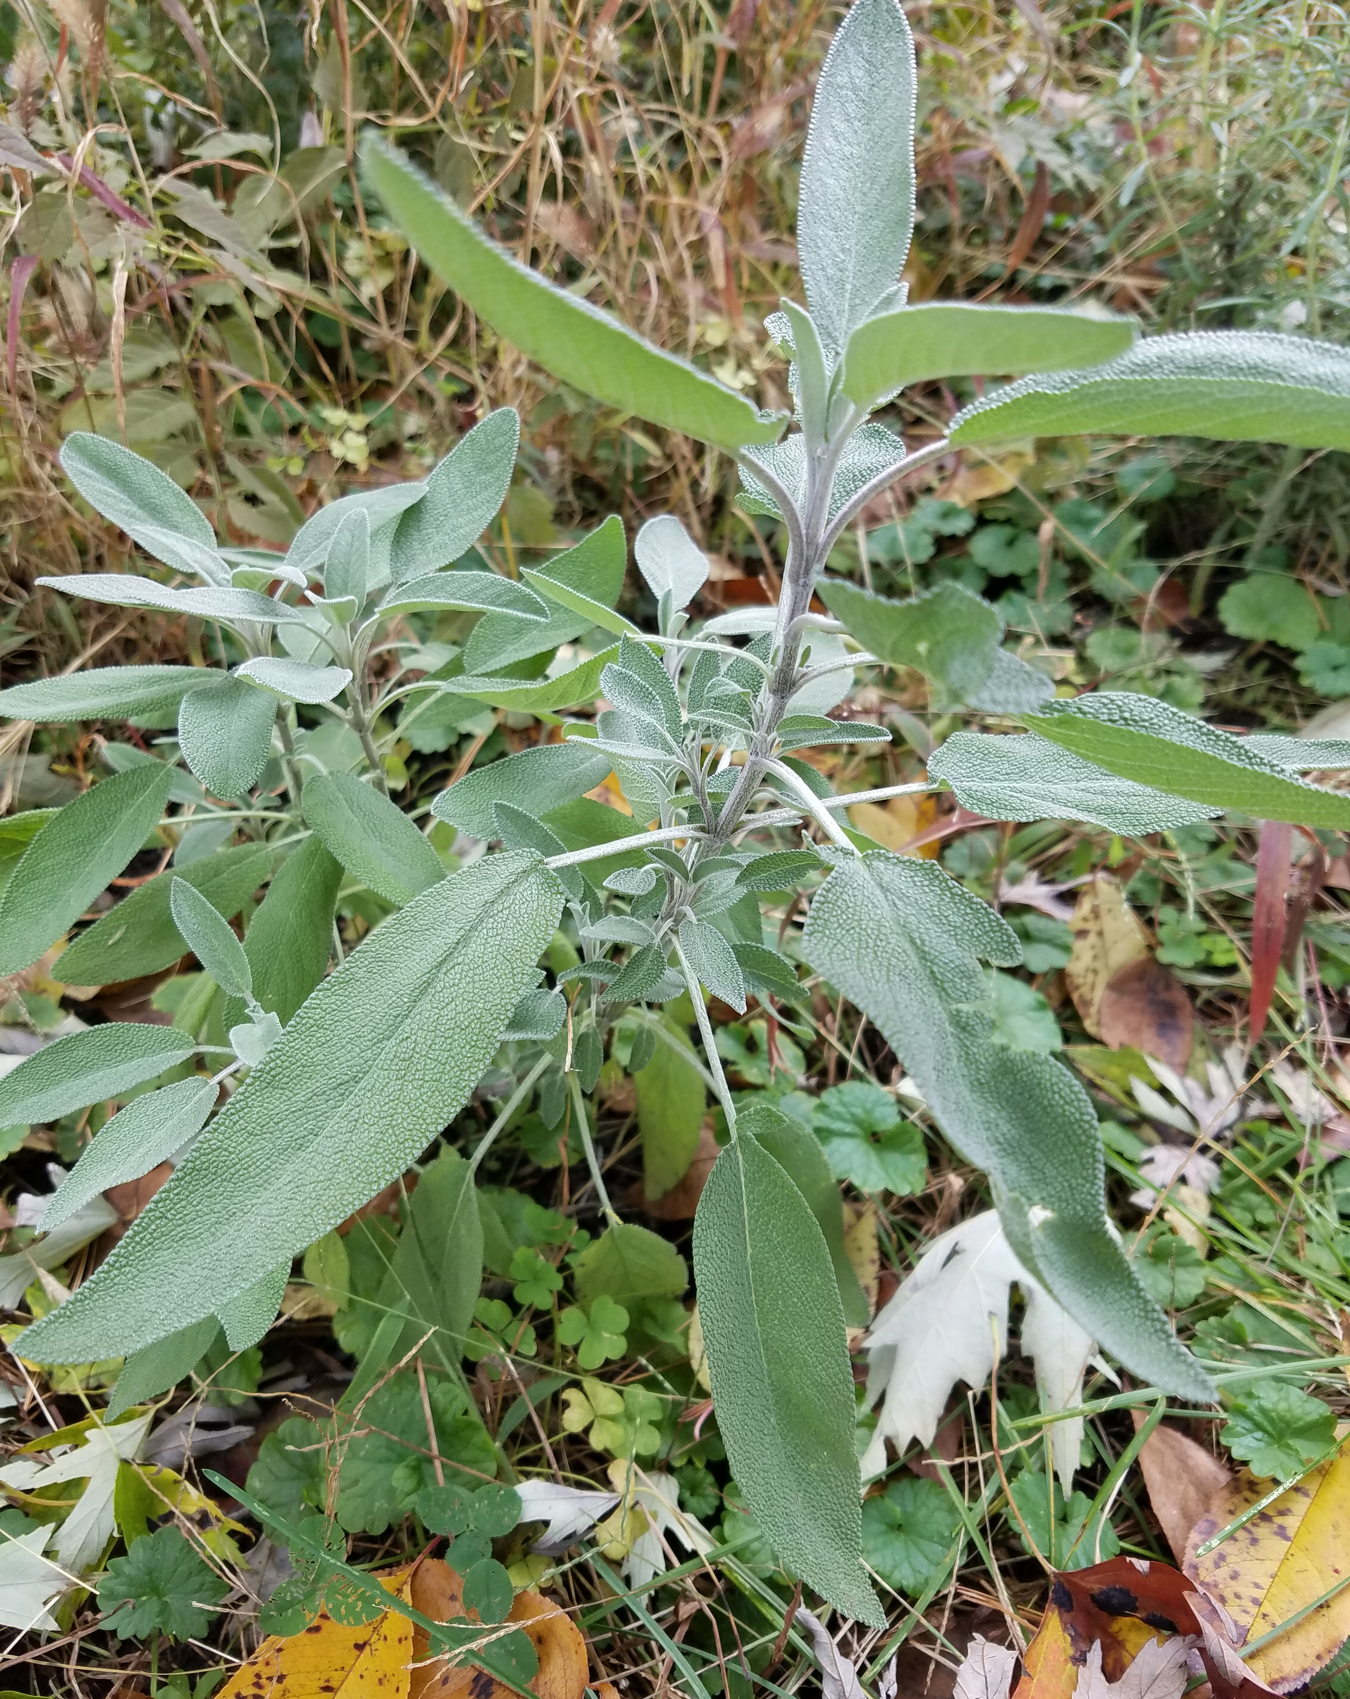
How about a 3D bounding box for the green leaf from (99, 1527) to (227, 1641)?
[{"bbox_3d":[-0.113,0.162,0.298,0.028,0.005,0.022,-6,55,-5],"label":"green leaf"}]

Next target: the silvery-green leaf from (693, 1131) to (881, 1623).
[{"bbox_3d":[0.021,0.108,0.279,0.032,0.014,0.098,-8,78,1],"label":"silvery-green leaf"}]

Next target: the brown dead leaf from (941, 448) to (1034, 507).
[{"bbox_3d":[0.143,-0.171,0.617,0.058,0.013,0.032,-28,53,-22],"label":"brown dead leaf"}]

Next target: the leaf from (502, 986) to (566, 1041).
[{"bbox_3d":[-0.038,0.043,0.342,0.014,0.005,0.026,38,58,25],"label":"leaf"}]

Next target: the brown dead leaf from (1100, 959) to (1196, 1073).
[{"bbox_3d":[0.177,0.062,0.510,0.034,0.009,0.047,-6,52,-5],"label":"brown dead leaf"}]

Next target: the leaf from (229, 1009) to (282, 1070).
[{"bbox_3d":[-0.126,0.057,0.405,0.016,0.007,0.018,34,69,23],"label":"leaf"}]

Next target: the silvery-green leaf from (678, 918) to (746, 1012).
[{"bbox_3d":[0.009,0.026,0.309,0.011,0.004,0.026,-28,68,-21],"label":"silvery-green leaf"}]

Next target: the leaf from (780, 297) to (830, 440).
[{"bbox_3d":[0.019,-0.071,0.201,0.007,0.021,0.004,11,42,40],"label":"leaf"}]

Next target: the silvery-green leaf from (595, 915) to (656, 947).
[{"bbox_3d":[-0.014,0.021,0.347,0.019,0.004,0.011,9,42,-16],"label":"silvery-green leaf"}]

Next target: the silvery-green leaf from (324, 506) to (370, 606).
[{"bbox_3d":[-0.107,-0.095,0.440,0.015,0.034,0.007,5,15,-3],"label":"silvery-green leaf"}]

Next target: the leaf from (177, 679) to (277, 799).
[{"bbox_3d":[-0.134,-0.034,0.405,0.028,0.009,0.044,-6,61,-3],"label":"leaf"}]

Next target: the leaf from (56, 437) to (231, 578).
[{"bbox_3d":[-0.179,-0.115,0.455,0.071,0.014,0.027,41,63,9],"label":"leaf"}]

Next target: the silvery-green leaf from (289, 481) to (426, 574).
[{"bbox_3d":[-0.101,-0.104,0.430,0.022,0.011,0.054,36,64,25],"label":"silvery-green leaf"}]

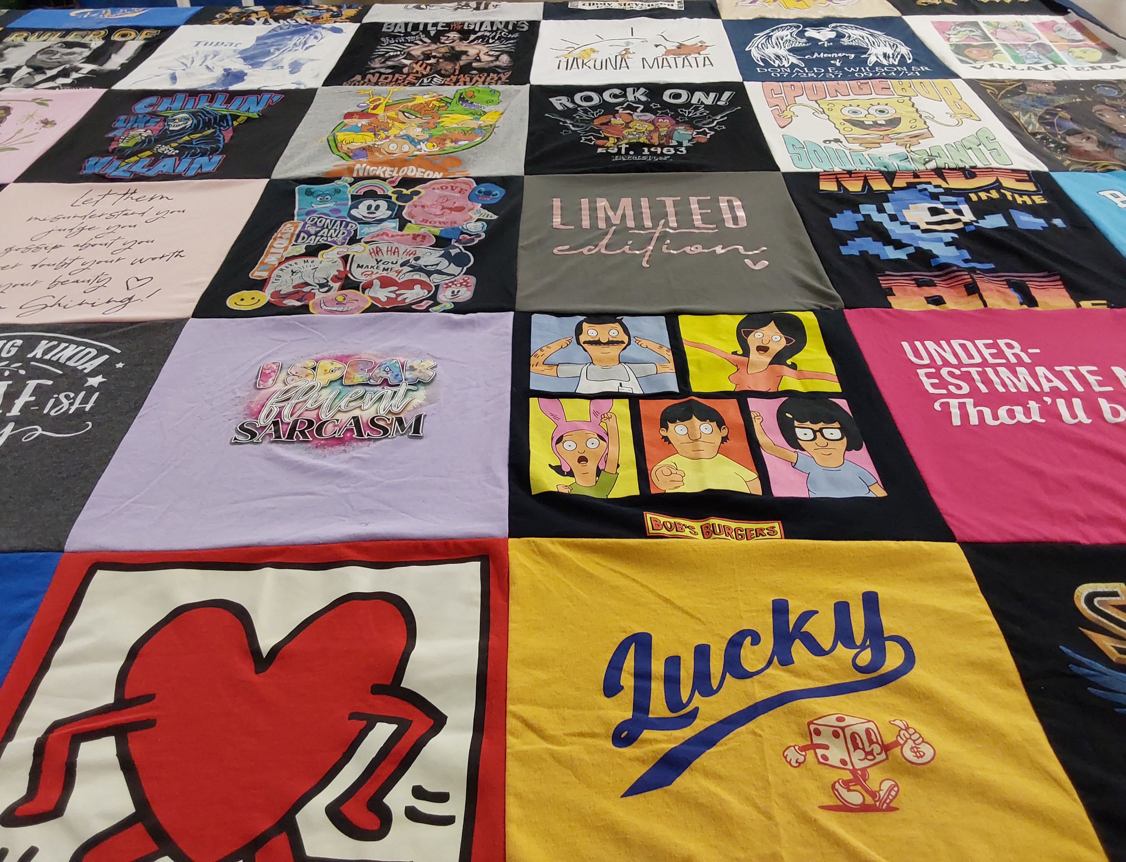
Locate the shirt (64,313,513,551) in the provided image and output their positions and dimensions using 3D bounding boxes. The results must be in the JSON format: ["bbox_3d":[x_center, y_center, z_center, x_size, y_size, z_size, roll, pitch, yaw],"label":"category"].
[{"bbox_3d":[-0.234,-0.015,0.915,0.370,0.020,0.355,-1,40,0],"label":"shirt"}]

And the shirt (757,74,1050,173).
[{"bbox_3d":[0.503,-0.487,1.472,0.382,0.020,0.381,0,40,1],"label":"shirt"}]

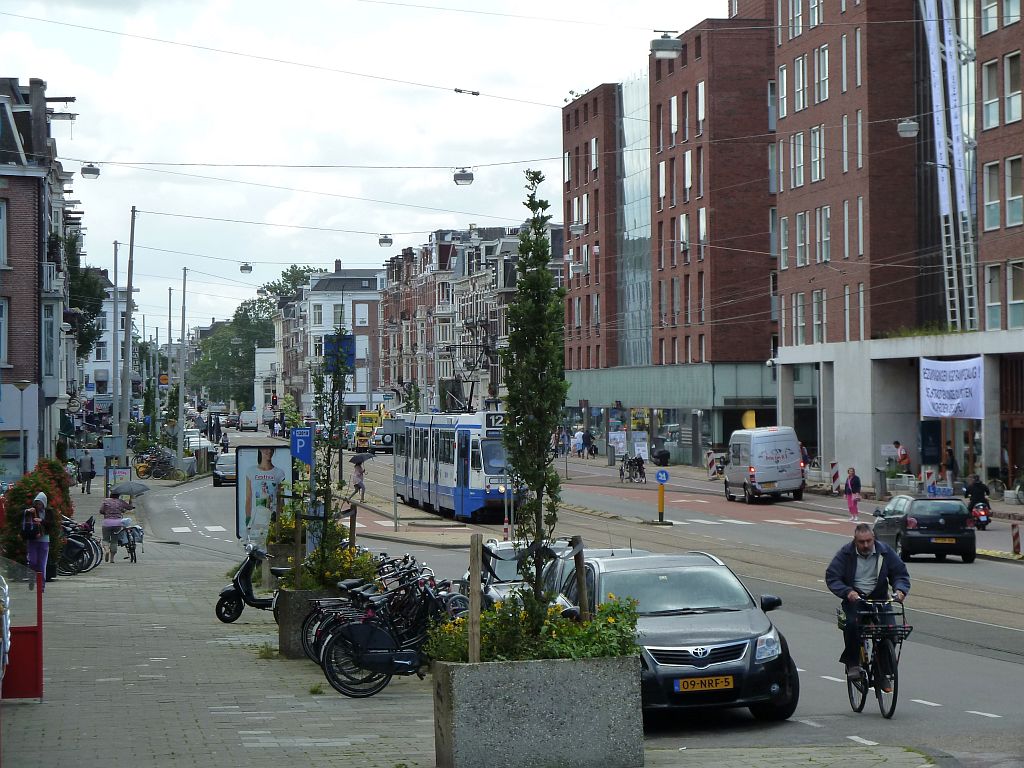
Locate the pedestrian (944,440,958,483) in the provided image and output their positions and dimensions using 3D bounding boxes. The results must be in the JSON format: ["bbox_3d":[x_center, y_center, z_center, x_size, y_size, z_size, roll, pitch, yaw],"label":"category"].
[{"bbox_3d":[15.380,2.890,115.000,0.500,1.750,0.520,-1,0,3],"label":"pedestrian"}]

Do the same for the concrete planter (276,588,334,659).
[{"bbox_3d":[-2.090,2.840,39.000,1.260,0.800,1.100,0,0,-7],"label":"concrete planter"}]

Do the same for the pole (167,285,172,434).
[{"bbox_3d":[-19.192,-0.480,184.000,0.270,9.910,0.270,0,0,0],"label":"pole"}]

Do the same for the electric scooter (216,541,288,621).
[{"bbox_3d":[-3.522,2.956,48.700,1.760,1.170,0.700,-1,0,-7],"label":"electric scooter"}]

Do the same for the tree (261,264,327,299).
[{"bbox_3d":[-22.521,-3.300,340.000,10.000,18.000,10.000,0,0,-7],"label":"tree"}]

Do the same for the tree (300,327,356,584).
[{"bbox_3d":[-2.141,0.855,38.200,0.650,3.000,0.650,0,0,0],"label":"tree"}]

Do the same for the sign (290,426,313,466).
[{"bbox_3d":[-3.622,1.084,56.500,0.390,0.650,0.060,-1,0,-7],"label":"sign"}]

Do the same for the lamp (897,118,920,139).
[{"bbox_3d":[8.450,-5.447,70.000,0.470,0.380,0.480,0,0,-7],"label":"lamp"}]

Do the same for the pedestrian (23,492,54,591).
[{"bbox_3d":[-8.104,2.708,56.200,0.580,1.710,0.500,0,0,9],"label":"pedestrian"}]

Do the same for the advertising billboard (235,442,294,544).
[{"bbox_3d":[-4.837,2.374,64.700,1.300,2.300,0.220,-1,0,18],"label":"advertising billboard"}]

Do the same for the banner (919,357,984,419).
[{"bbox_3d":[15.852,0.140,117.900,0.100,2.150,8.700,0,0,-7],"label":"banner"}]

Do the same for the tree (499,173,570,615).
[{"bbox_3d":[0.155,0.160,23.700,0.520,3.420,0.520,0,0,-7],"label":"tree"}]

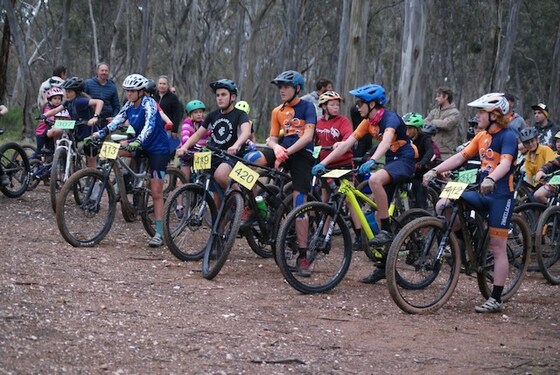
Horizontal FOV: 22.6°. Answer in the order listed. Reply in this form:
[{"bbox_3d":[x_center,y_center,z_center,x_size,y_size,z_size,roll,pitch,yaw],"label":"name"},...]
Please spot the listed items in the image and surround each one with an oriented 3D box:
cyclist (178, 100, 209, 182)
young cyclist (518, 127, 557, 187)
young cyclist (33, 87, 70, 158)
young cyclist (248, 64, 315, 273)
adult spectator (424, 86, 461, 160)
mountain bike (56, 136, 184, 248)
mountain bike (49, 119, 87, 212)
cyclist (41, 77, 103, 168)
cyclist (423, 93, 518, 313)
[{"bbox_3d":[-0.975,-0.279,15.800,0.420,1.370,0.420,4,4,-10],"label":"cyclist"},{"bbox_3d":[2.703,0.090,14.600,0.520,1.380,0.680,6,5,33],"label":"young cyclist"},{"bbox_3d":[-2.800,-0.610,17.100,0.450,1.250,0.500,0,5,-34],"label":"young cyclist"},{"bbox_3d":[0.030,-0.120,12.050,0.560,1.750,0.600,6,5,33],"label":"young cyclist"},{"bbox_3d":[1.944,-0.338,17.300,0.420,1.780,0.520,2,5,-38],"label":"adult spectator"},{"bbox_3d":[-1.448,0.043,13.284,0.740,1.000,1.914,7,5,32],"label":"mountain bike"},{"bbox_3d":[-2.421,-0.261,16.192,0.680,1.030,1.836,5,4,2],"label":"mountain bike"},{"bbox_3d":[-2.350,-0.490,15.800,0.680,1.490,0.650,4,5,13],"label":"cyclist"},{"bbox_3d":[1.531,0.120,11.150,0.560,1.700,0.730,7,6,41],"label":"cyclist"}]

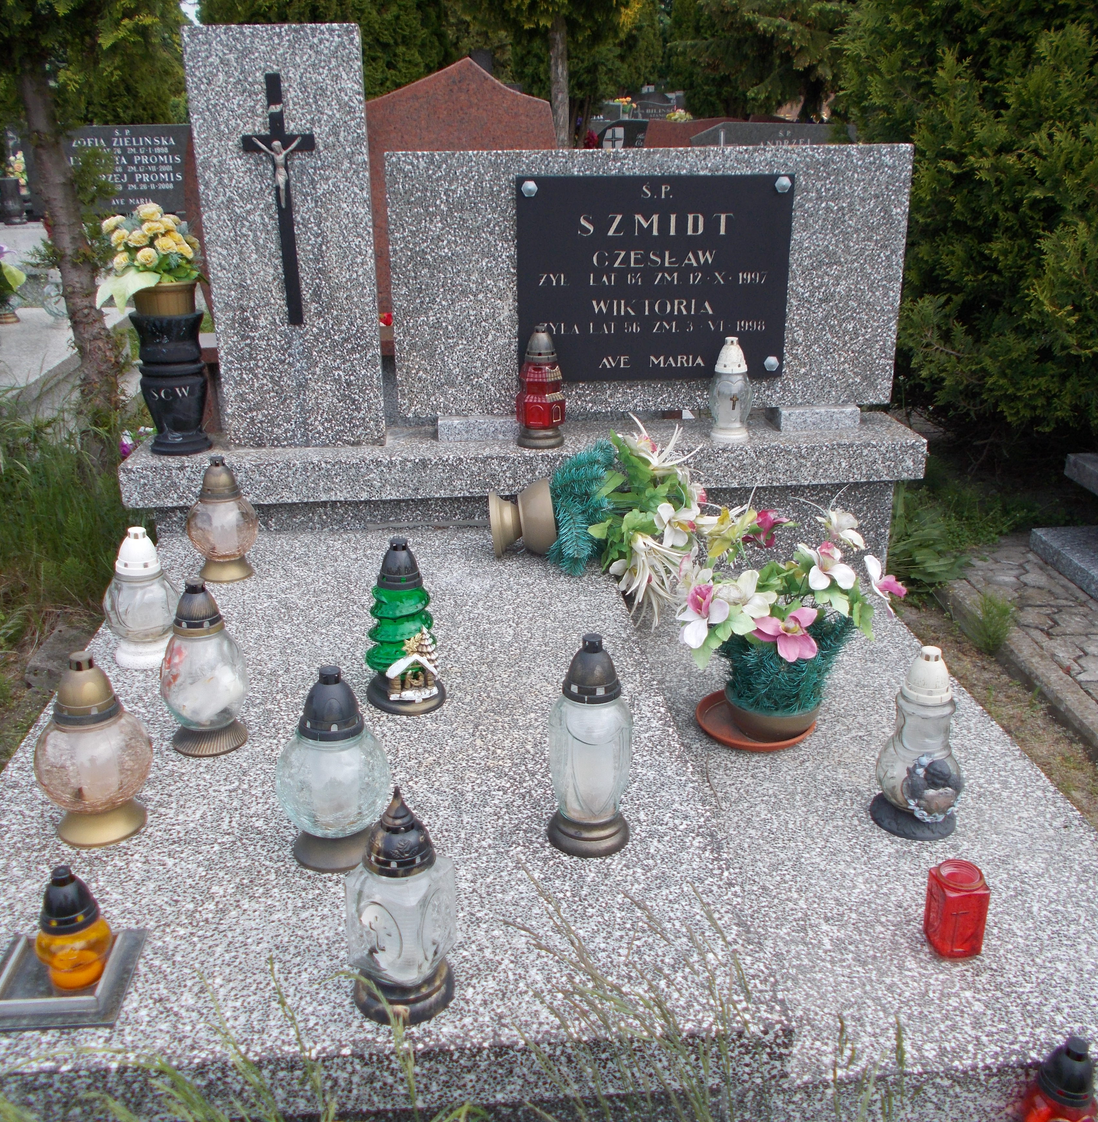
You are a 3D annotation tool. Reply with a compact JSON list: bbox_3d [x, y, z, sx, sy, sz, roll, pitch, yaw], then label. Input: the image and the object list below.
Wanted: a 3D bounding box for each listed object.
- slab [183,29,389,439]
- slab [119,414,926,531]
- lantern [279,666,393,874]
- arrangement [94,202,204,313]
[{"bbox_3d":[-0.638,-0.779,2.793,0.403,0.993,0.100,-2,21,-4],"label":"slab"},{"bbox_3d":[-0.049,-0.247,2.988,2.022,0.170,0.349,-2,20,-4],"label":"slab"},{"bbox_3d":[-0.306,0.279,1.554,0.161,0.291,0.161,-2,20,-4],"label":"lantern"},{"bbox_3d":[-0.982,-0.737,2.751,0.266,0.267,0.240,-2,21,-4],"label":"arrangement"}]

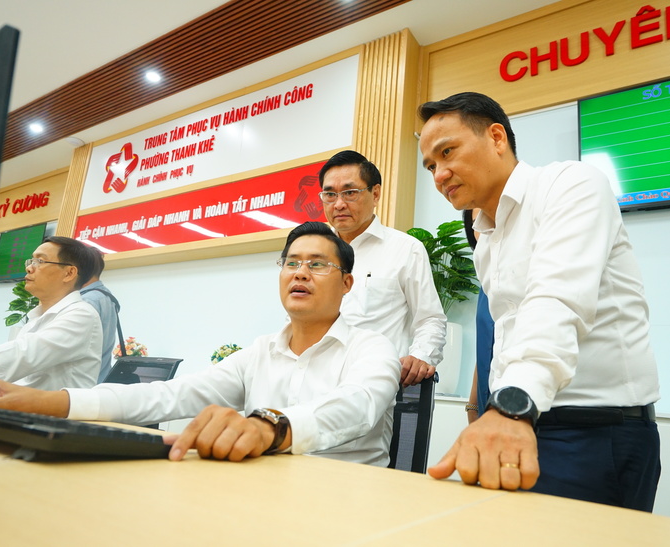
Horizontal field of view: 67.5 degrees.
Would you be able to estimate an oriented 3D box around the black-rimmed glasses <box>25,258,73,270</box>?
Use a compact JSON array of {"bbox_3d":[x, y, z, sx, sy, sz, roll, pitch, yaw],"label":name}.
[{"bbox_3d":[-0.911,-0.026,1.620,0.138,0.042,0.142,-7,-14,41],"label":"black-rimmed glasses"}]

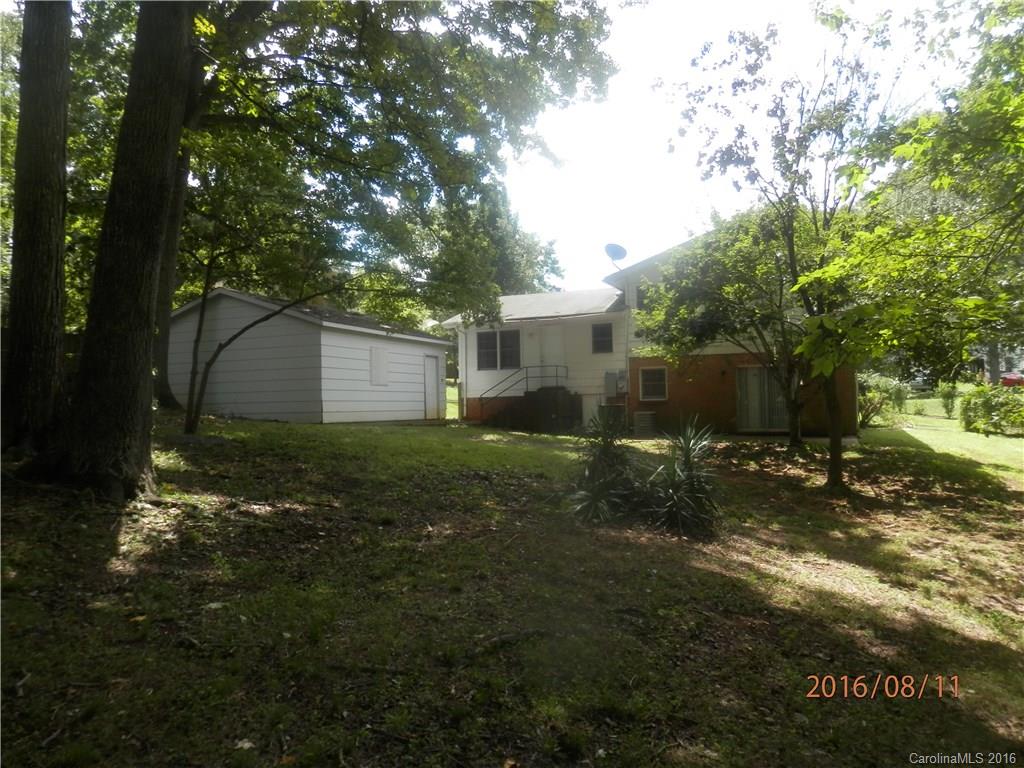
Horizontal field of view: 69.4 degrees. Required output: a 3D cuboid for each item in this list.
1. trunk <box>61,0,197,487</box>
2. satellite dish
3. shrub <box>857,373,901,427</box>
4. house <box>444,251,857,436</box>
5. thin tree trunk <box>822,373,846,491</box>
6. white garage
[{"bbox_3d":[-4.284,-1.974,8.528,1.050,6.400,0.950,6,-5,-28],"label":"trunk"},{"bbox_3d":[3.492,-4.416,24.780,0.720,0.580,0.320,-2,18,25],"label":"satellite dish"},{"bbox_3d":[12.815,0.545,26.000,1.750,1.900,1.600,-2,-2,26],"label":"shrub"},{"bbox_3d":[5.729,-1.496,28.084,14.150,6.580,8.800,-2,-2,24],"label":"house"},{"bbox_3d":[4.677,0.680,10.700,0.240,1.750,0.210,-1,-2,23],"label":"thin tree trunk"},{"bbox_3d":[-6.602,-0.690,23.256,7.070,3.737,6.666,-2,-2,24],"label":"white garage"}]

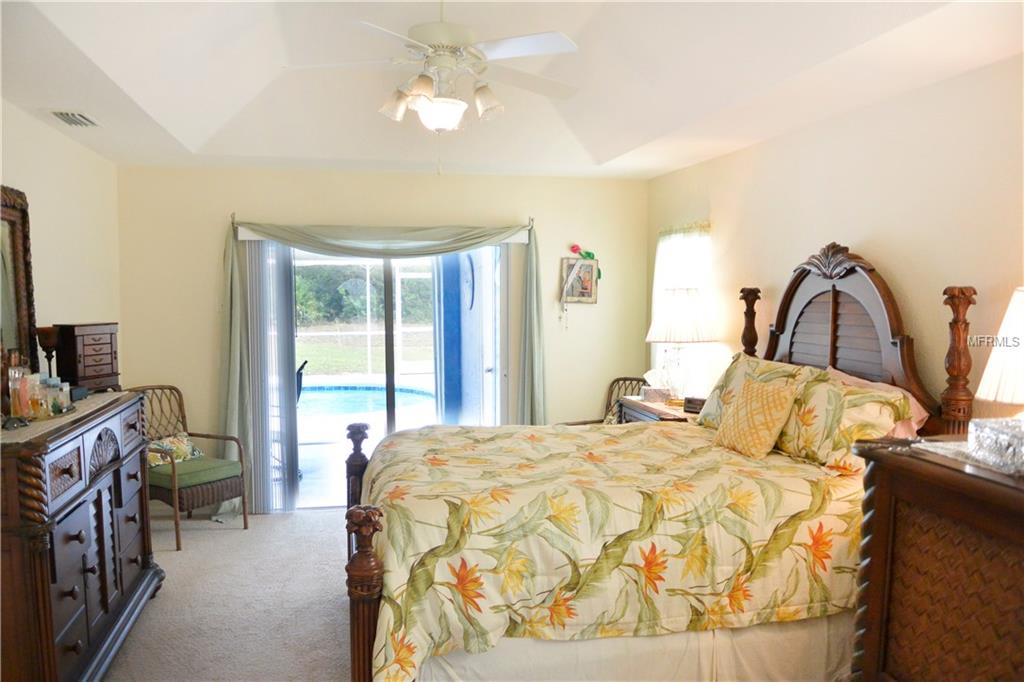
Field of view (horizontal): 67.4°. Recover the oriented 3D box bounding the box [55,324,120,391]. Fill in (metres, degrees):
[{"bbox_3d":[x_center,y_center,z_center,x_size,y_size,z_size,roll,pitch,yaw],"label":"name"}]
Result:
[{"bbox_3d":[-2.215,0.094,4.008,0.193,0.358,0.235,2,5,31],"label":"box"}]

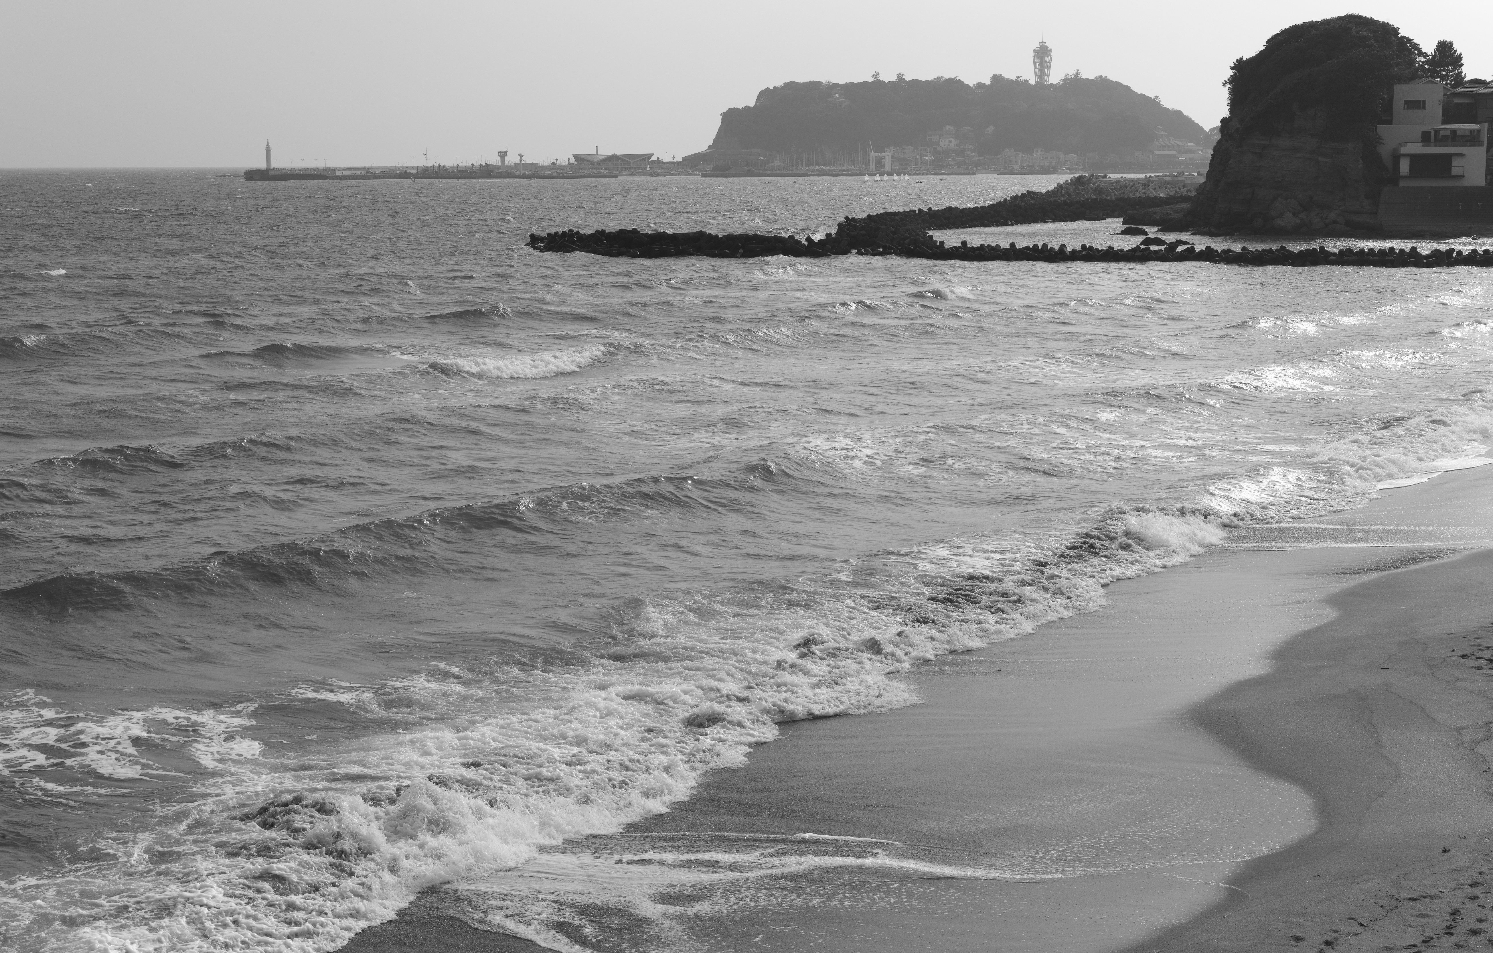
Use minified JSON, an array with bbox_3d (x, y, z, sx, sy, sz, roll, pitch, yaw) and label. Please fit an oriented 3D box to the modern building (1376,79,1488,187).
[{"bbox_3d":[75.170,-37.610,228.870,11.400,11.300,10.000,1,9,10],"label":"modern building"}]

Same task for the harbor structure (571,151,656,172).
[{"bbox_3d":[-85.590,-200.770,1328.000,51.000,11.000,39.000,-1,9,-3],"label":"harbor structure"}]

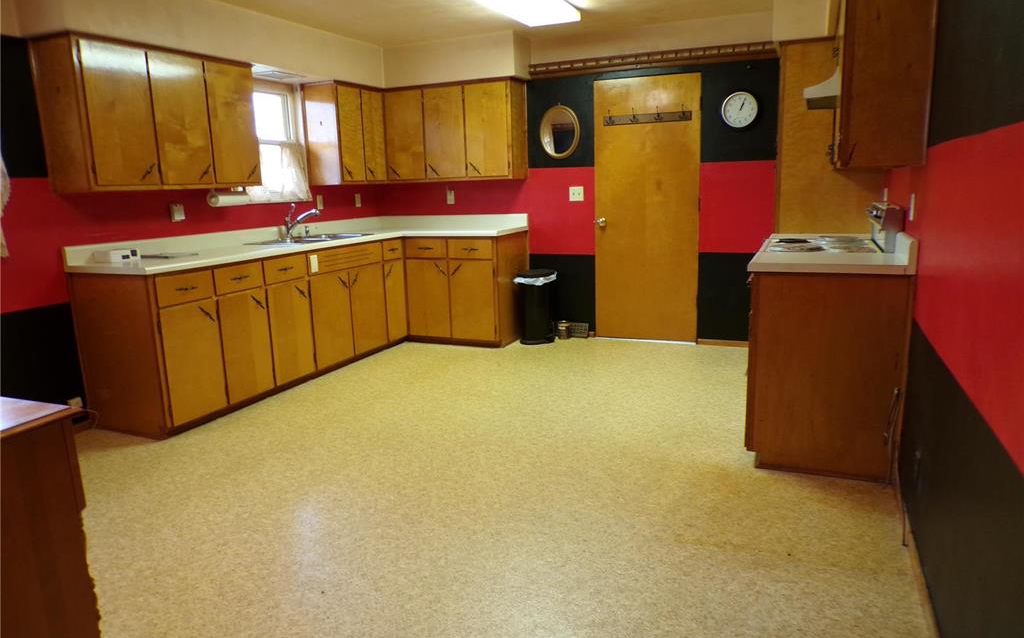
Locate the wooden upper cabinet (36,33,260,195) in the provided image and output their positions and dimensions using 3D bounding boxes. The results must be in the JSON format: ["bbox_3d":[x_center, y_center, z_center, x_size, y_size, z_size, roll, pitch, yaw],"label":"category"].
[{"bbox_3d":[-2.053,-1.151,4.164,0.319,0.764,1.227,3,12,23],"label":"wooden upper cabinet"}]

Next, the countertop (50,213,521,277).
[{"bbox_3d":[-1.139,-0.564,4.907,1.461,0.134,3.043,3,12,23],"label":"countertop"}]

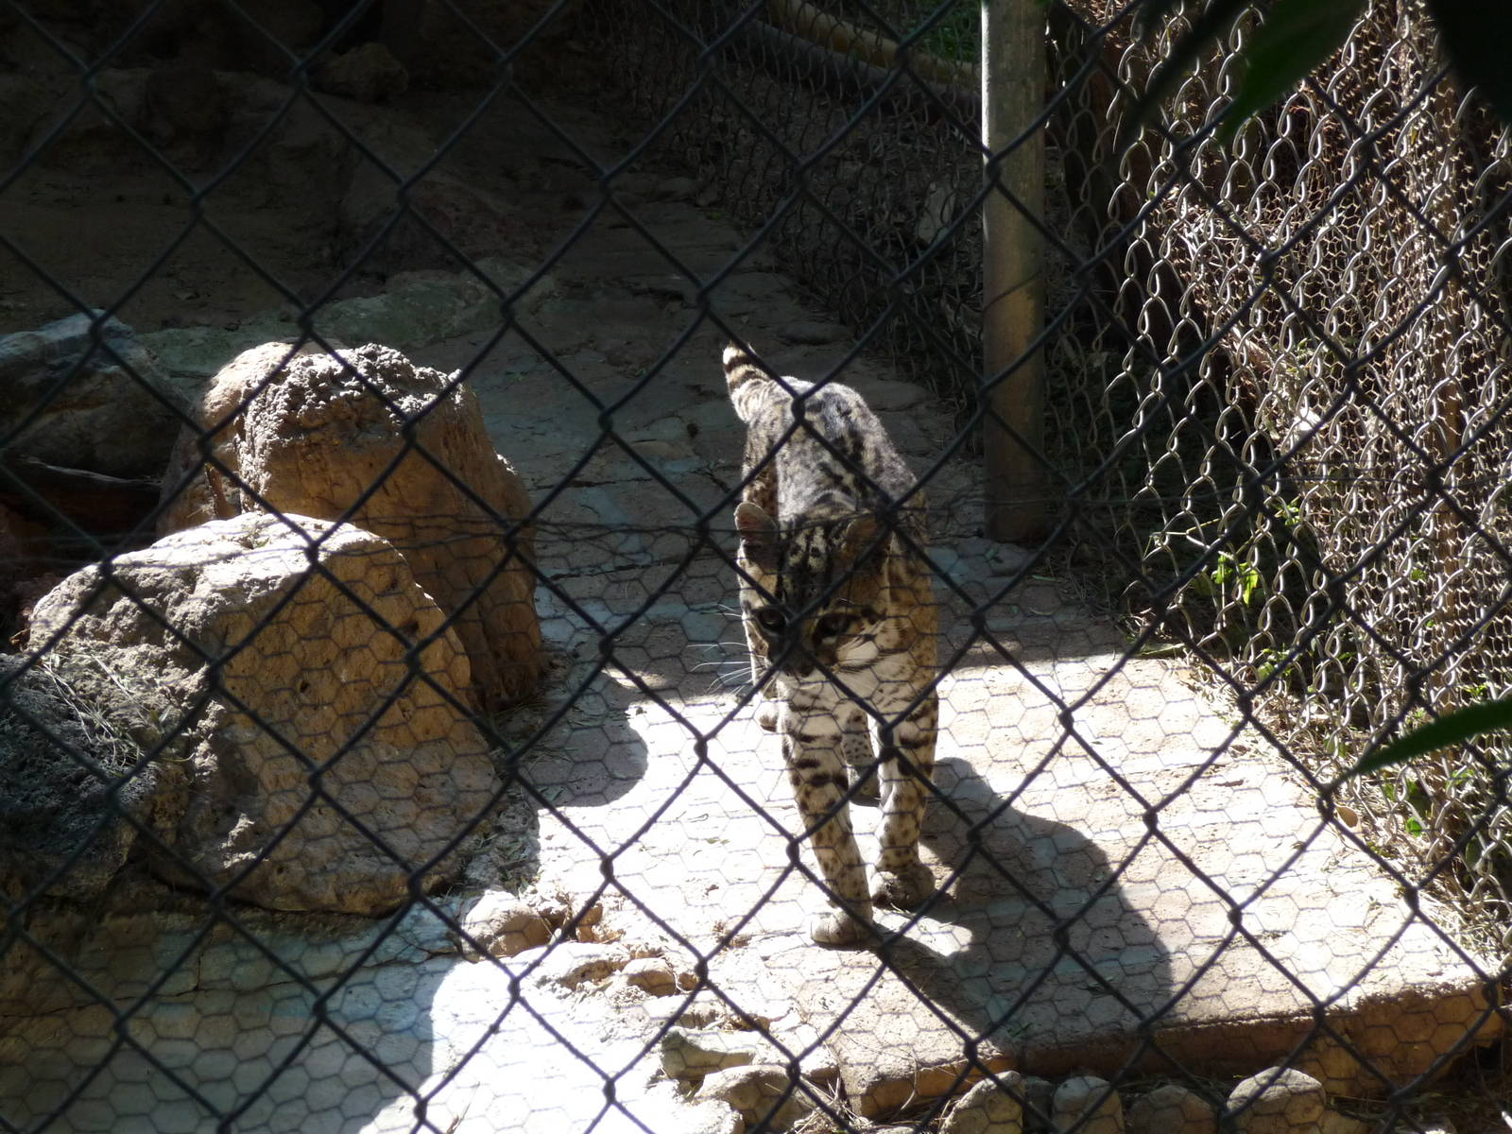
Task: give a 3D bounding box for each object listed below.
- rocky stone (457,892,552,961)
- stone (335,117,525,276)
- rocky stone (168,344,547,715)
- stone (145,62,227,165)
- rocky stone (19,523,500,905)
[{"bbox_3d":[-0.186,0.268,3.116,0.066,0.040,0.056,0,16,0],"label":"rocky stone"},{"bbox_3d":[-0.427,-0.492,5.521,0.228,0.165,0.200,0,16,0],"label":"stone"},{"bbox_3d":[-0.356,-0.042,3.757,0.325,0.285,0.250,0,16,0],"label":"rocky stone"},{"bbox_3d":[-0.804,-0.642,5.916,0.108,0.130,0.110,0,16,0],"label":"stone"},{"bbox_3d":[-0.374,0.109,3.280,0.345,0.250,0.280,0,16,0],"label":"rocky stone"}]

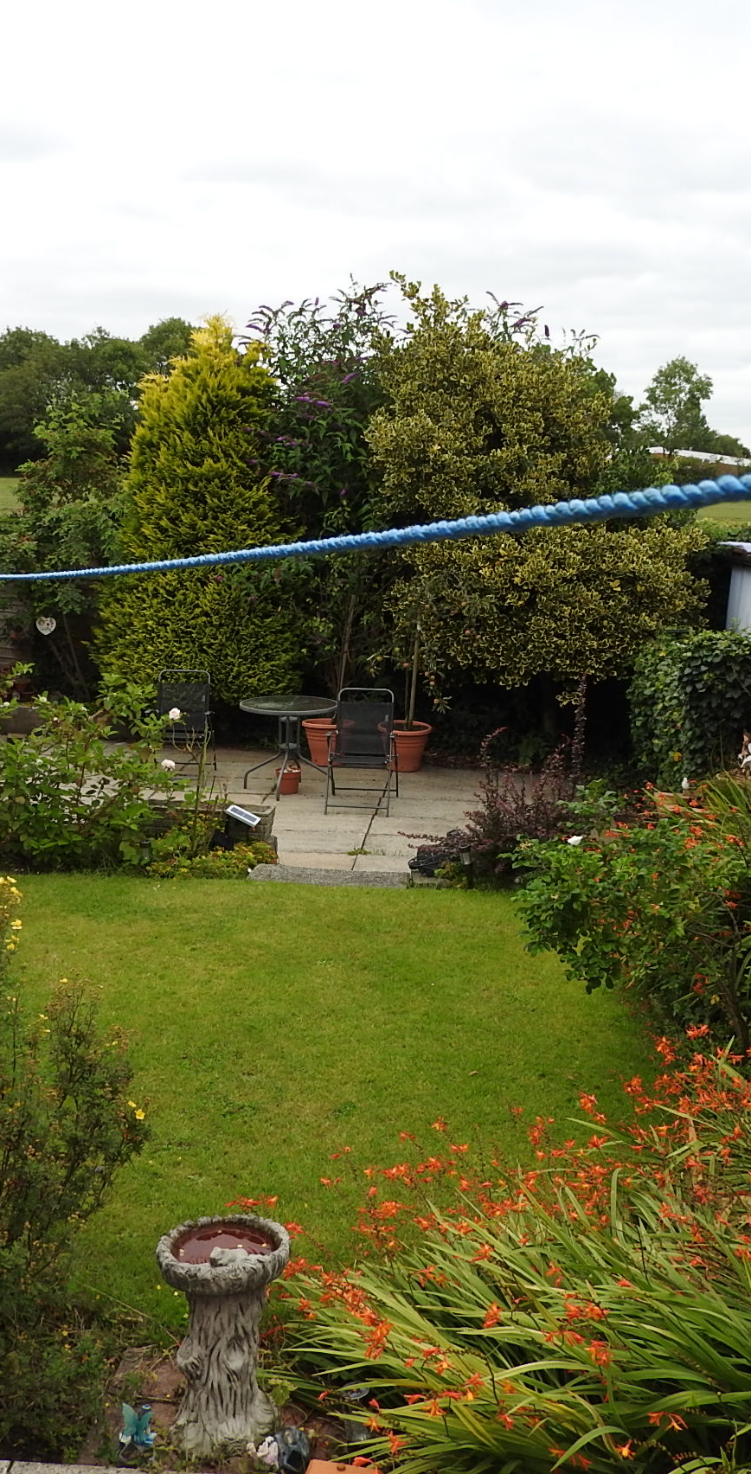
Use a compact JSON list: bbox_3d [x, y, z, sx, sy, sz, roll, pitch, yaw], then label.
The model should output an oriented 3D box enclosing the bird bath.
[{"bbox_3d":[-0.318,1.266,2.897,0.282,0.439,0.282,2,11,0],"label":"bird bath"}]

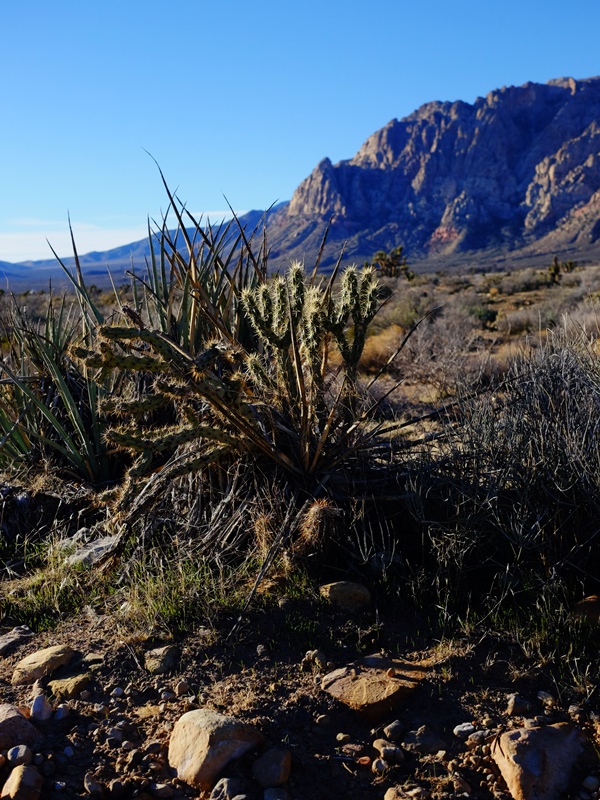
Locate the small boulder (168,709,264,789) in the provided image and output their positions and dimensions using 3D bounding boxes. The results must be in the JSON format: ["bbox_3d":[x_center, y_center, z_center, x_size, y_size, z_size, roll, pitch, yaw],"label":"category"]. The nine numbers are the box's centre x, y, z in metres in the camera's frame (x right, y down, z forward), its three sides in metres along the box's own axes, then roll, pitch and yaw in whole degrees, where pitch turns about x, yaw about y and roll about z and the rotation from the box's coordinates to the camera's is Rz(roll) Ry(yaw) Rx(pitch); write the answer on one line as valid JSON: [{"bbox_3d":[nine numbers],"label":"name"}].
[{"bbox_3d":[-0.222,0.925,2.720,0.250,0.150,0.190,0,7,0],"label":"small boulder"}]

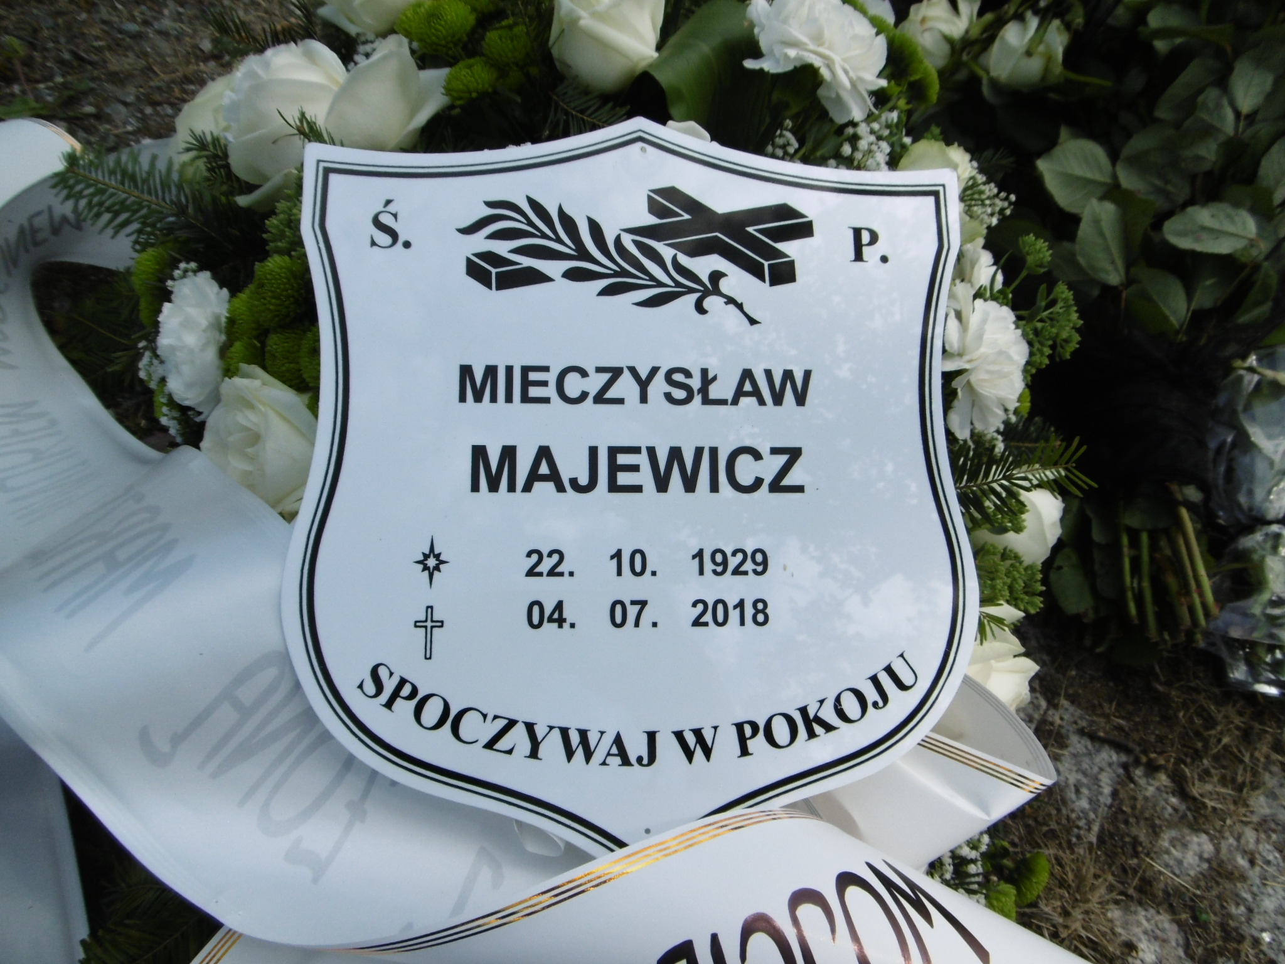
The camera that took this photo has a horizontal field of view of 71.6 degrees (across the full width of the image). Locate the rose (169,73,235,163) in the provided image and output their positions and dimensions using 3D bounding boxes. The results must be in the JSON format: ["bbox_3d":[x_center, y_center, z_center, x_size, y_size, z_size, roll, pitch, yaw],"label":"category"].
[{"bbox_3d":[-0.230,-0.194,0.475,0.049,0.045,0.049,0,70,32],"label":"rose"}]

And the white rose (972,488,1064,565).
[{"bbox_3d":[0.174,0.020,0.420,0.054,0.052,0.052,0,90,-37],"label":"white rose"}]

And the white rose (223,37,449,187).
[{"bbox_3d":[-0.136,-0.163,0.395,0.090,0.065,0.076,0,69,19],"label":"white rose"}]

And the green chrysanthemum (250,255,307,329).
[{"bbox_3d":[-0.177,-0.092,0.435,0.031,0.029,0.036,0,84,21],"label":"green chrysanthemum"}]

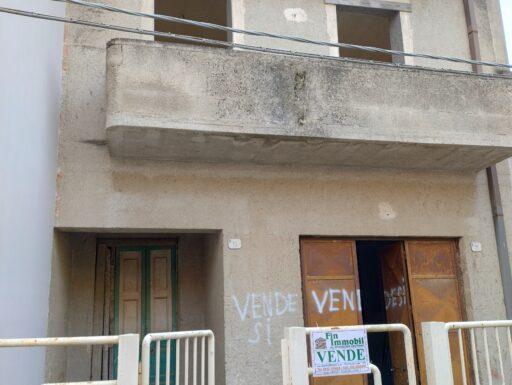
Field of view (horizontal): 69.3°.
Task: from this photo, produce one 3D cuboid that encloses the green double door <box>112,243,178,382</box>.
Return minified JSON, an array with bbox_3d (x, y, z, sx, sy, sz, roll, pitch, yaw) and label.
[{"bbox_3d":[-1.659,1.945,5.592,0.917,2.280,0.090,0,-10,-10],"label":"green double door"}]

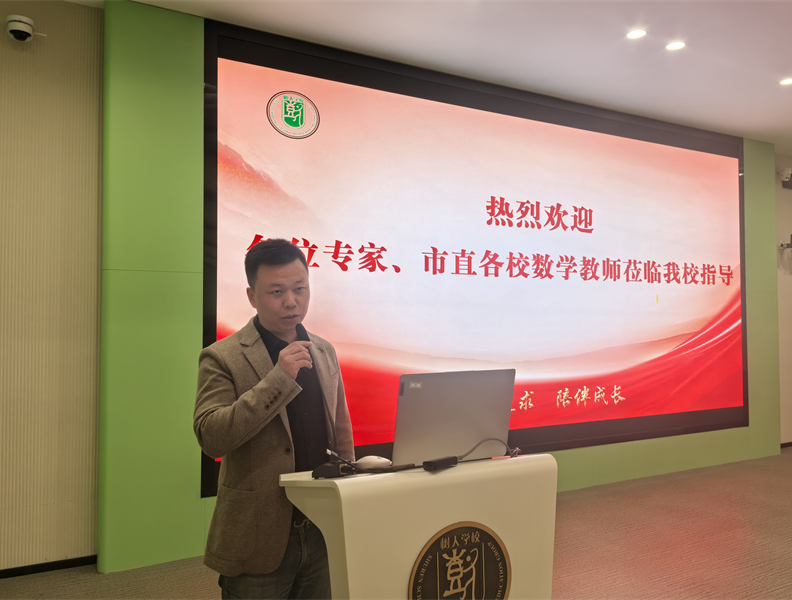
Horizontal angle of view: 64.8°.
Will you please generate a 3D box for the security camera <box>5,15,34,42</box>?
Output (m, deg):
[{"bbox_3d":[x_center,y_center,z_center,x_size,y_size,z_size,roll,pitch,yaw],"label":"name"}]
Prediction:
[{"bbox_3d":[-2.123,-1.532,3.530,0.130,0.105,0.130,1,-2,-30],"label":"security camera"}]

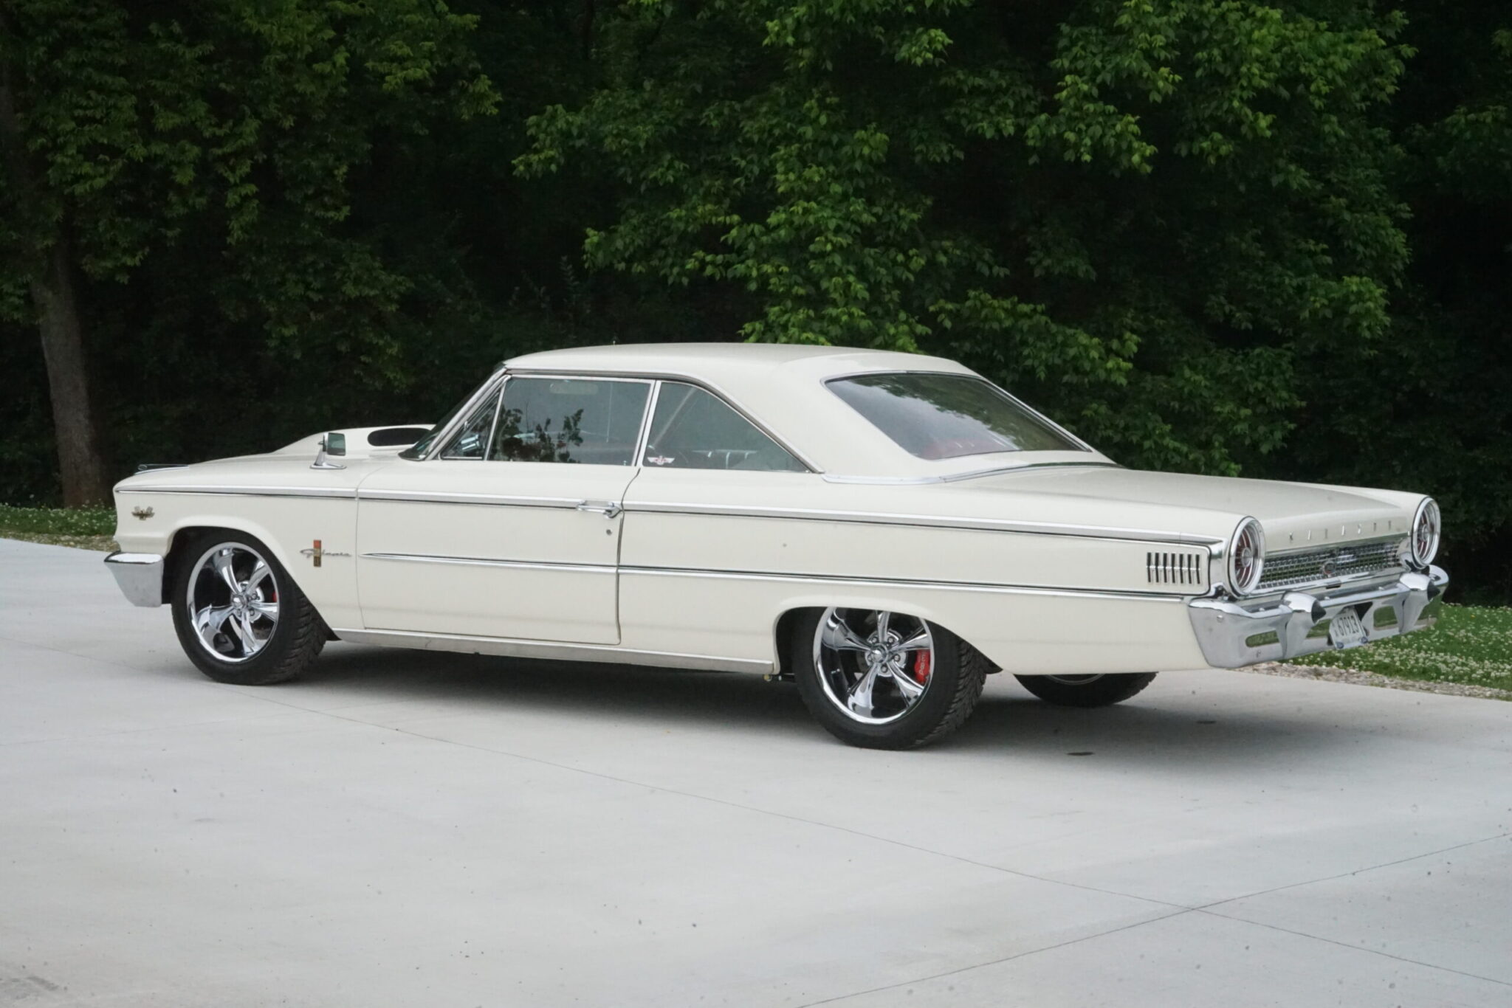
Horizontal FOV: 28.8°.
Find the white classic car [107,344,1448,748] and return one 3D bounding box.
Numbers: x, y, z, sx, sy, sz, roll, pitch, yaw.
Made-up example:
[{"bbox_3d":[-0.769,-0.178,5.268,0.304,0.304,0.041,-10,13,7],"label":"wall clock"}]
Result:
[{"bbox_3d":[-0.067,0.072,11.570,5.330,1.410,2.030,3,4,33],"label":"white classic car"}]

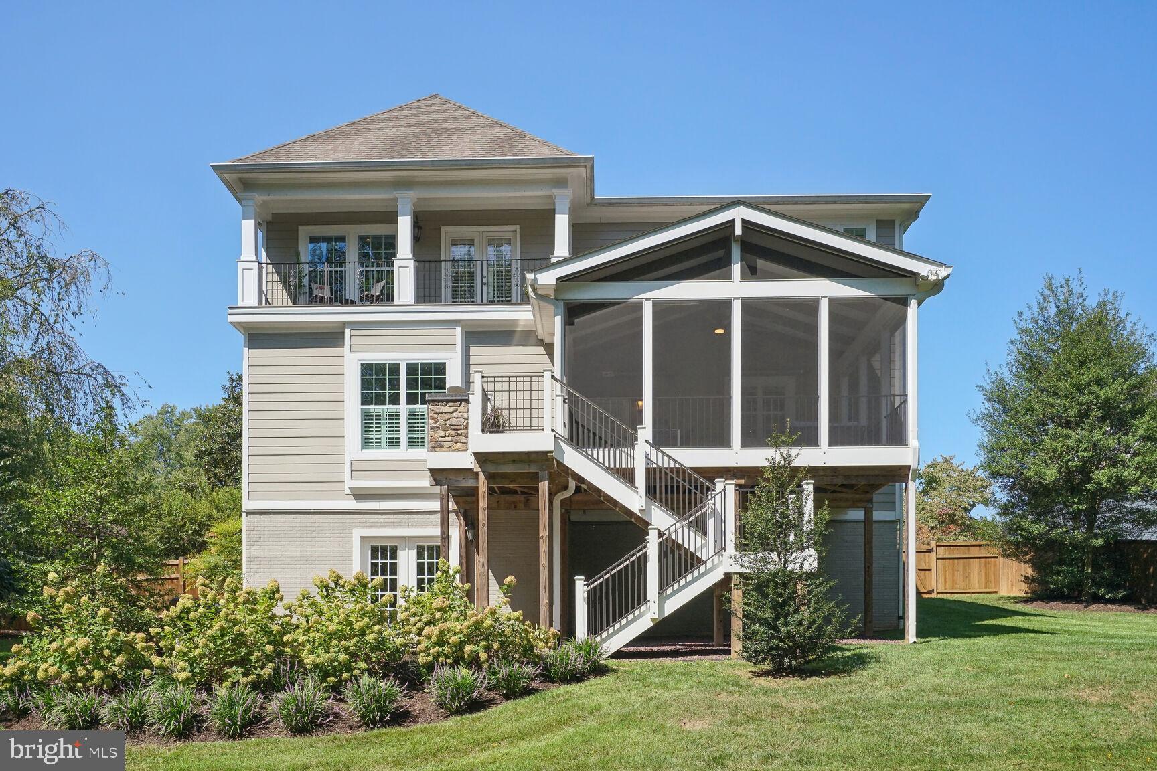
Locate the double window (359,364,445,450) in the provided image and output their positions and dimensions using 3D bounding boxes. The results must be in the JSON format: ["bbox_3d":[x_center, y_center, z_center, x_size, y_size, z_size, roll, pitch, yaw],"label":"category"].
[{"bbox_3d":[-3.436,0.400,20.200,1.720,1.770,0.140,0,-2,3],"label":"double window"}]

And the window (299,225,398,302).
[{"bbox_3d":[-4.842,-2.541,21.900,2.220,1.740,0.150,0,-2,3],"label":"window"}]

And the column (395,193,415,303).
[{"bbox_3d":[-3.468,-2.735,20.600,0.400,2.260,0.400,0,-2,3],"label":"column"}]

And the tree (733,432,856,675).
[{"bbox_3d":[3.040,2.358,14.500,1.700,3.420,1.650,0,-2,3],"label":"tree"}]

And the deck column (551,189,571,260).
[{"bbox_3d":[-0.351,-2.787,20.450,0.400,2.240,0.400,0,-2,3],"label":"deck column"}]

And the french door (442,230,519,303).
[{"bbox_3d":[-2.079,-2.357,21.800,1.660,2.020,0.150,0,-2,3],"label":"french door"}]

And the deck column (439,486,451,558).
[{"bbox_3d":[-2.339,3.070,18.000,0.150,2.600,0.150,0,-2,3],"label":"deck column"}]

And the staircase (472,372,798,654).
[{"bbox_3d":[0.930,1.980,16.750,5.300,4.350,2.350,0,-2,3],"label":"staircase"}]

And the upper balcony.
[{"bbox_3d":[-3.478,-2.069,21.100,5.850,1.020,1.450,0,-2,3],"label":"upper balcony"}]

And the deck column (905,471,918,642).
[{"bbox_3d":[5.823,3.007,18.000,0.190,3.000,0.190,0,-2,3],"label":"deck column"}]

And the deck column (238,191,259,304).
[{"bbox_3d":[-6.683,-2.725,20.800,0.410,2.260,0.410,0,-2,3],"label":"deck column"}]

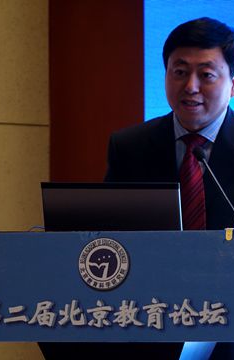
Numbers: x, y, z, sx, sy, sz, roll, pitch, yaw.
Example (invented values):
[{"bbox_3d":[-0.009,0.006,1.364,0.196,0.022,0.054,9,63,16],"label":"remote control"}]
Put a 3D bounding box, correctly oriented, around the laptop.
[{"bbox_3d":[0.012,0.103,5.120,0.290,0.190,0.240,-1,-2,13],"label":"laptop"}]

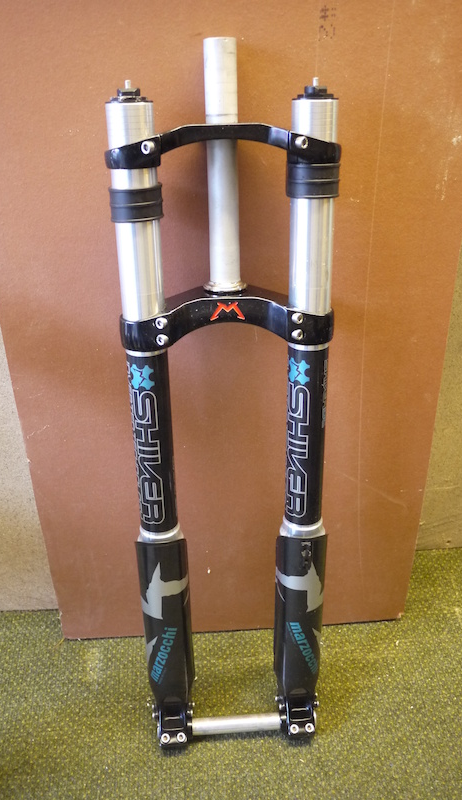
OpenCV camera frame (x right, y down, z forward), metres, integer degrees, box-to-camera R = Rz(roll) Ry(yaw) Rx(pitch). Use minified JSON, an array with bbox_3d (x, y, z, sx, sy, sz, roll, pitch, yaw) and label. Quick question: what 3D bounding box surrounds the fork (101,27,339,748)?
[{"bbox_3d":[-0.001,0.048,0.710,0.215,0.795,0.105,-2,21,-3],"label":"fork"}]

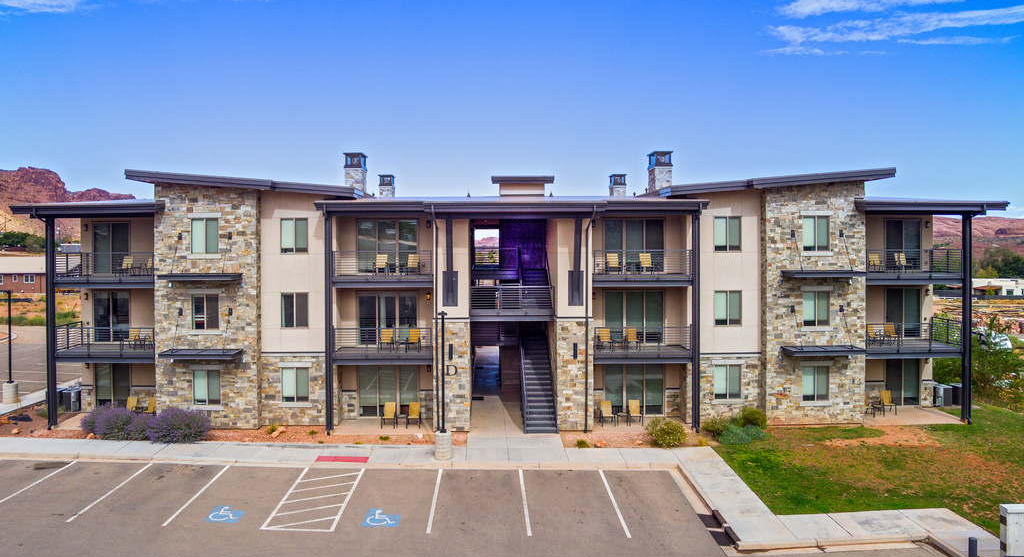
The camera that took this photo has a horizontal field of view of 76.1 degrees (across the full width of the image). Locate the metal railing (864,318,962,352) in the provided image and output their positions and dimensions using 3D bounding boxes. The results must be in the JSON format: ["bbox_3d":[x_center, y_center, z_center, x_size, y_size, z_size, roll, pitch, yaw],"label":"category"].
[{"bbox_3d":[17.750,2.560,29.900,4.200,1.220,2.400,0,2,-1],"label":"metal railing"}]

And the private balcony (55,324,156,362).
[{"bbox_3d":[-16.998,2.725,28.300,4.200,1.500,2.000,0,2,-1],"label":"private balcony"}]

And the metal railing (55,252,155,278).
[{"bbox_3d":[-17.394,-0.594,28.899,4.220,1.100,2.000,0,2,-1],"label":"metal railing"}]

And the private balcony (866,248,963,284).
[{"bbox_3d":[16.657,-0.512,28.224,3.980,1.460,2.250,0,2,-1],"label":"private balcony"}]

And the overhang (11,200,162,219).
[{"bbox_3d":[-17.291,-2.964,27.900,6.200,0.750,2.700,0,2,-1],"label":"overhang"}]

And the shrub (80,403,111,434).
[{"bbox_3d":[-17.080,5.687,26.955,1.200,1.038,1.160,0,2,-1],"label":"shrub"}]

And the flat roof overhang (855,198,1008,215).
[{"bbox_3d":[17.970,-3.280,29.200,6.500,0.820,2.800,0,2,-1],"label":"flat roof overhang"}]

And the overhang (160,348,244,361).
[{"bbox_3d":[-12.596,3.091,26.642,2.977,0.277,0.970,0,2,-1],"label":"overhang"}]

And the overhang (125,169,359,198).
[{"bbox_3d":[-11.500,-4.100,28.800,9.900,1.150,2.000,0,2,-1],"label":"overhang"}]

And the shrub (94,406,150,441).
[{"bbox_3d":[-15.120,5.660,25.400,1.950,1.120,1.750,0,2,-1],"label":"shrub"}]

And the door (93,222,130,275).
[{"bbox_3d":[-17.982,-1.348,29.400,1.730,2.430,0.150,0,2,-1],"label":"door"}]

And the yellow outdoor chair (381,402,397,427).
[{"bbox_3d":[-5.243,5.856,28.050,0.620,0.970,0.700,0,2,-1],"label":"yellow outdoor chair"}]

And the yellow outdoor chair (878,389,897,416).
[{"bbox_3d":[16.408,5.414,28.500,0.580,0.930,0.670,0,2,6],"label":"yellow outdoor chair"}]

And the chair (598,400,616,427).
[{"bbox_3d":[4.084,5.777,27.839,0.600,0.940,0.690,0,2,-1],"label":"chair"}]

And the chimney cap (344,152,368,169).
[{"bbox_3d":[-7.148,-5.319,30.038,0.861,0.702,1.330,0,2,-1],"label":"chimney cap"}]

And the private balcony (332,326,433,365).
[{"bbox_3d":[-5.131,2.663,26.894,3.970,1.460,1.850,0,2,-1],"label":"private balcony"}]

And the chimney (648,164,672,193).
[{"bbox_3d":[6.885,-4.486,30.344,0.799,1.267,1.250,0,2,-1],"label":"chimney"}]

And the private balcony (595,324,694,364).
[{"bbox_3d":[5.570,2.770,28.900,4.250,1.600,2.100,0,2,-1],"label":"private balcony"}]

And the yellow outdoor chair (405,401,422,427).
[{"bbox_3d":[-4.375,6.041,29.100,0.660,0.980,0.760,0,2,-1],"label":"yellow outdoor chair"}]

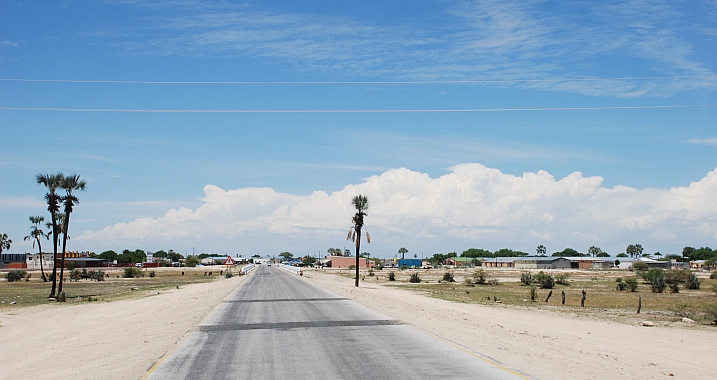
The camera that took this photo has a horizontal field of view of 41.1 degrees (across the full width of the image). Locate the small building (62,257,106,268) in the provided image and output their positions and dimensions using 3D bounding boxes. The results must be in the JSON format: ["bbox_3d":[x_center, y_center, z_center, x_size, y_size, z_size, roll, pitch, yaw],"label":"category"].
[{"bbox_3d":[-83.626,22.048,289.500,14.589,3.216,9.000,0,-4,-3],"label":"small building"}]

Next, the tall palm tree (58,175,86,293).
[{"bbox_3d":[-14.966,2.455,50.000,1.515,6.529,1.500,0,-4,0],"label":"tall palm tree"}]

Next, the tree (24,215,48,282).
[{"bbox_3d":[-35.875,6.638,107.806,2.674,7.442,2.540,0,-4,0],"label":"tree"}]

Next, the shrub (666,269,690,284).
[{"bbox_3d":[32.186,8.831,97.613,2.275,1.466,2.162,0,-4,0],"label":"shrub"}]

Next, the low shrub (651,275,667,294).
[{"bbox_3d":[21.904,6.887,70.255,1.131,1.313,1.074,0,-4,0],"label":"low shrub"}]

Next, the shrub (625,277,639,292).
[{"bbox_3d":[20.671,7.191,72.678,1.042,1.065,0.990,0,-4,0],"label":"shrub"}]

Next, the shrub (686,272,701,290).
[{"bbox_3d":[27.241,7.413,78.221,1.178,1.438,1.119,0,-4,0],"label":"shrub"}]

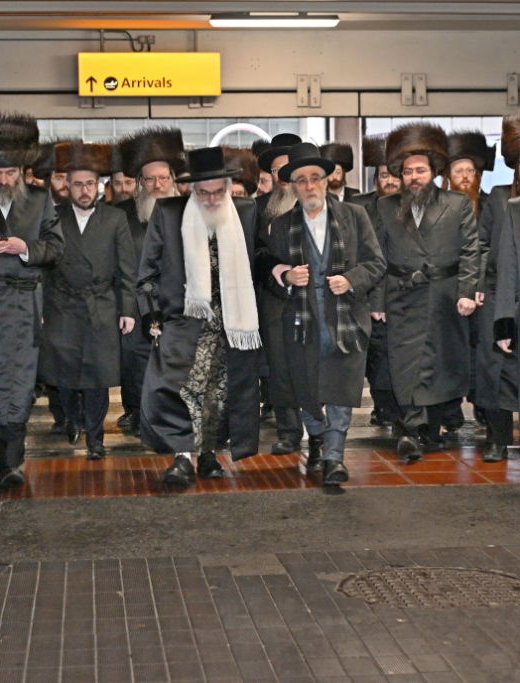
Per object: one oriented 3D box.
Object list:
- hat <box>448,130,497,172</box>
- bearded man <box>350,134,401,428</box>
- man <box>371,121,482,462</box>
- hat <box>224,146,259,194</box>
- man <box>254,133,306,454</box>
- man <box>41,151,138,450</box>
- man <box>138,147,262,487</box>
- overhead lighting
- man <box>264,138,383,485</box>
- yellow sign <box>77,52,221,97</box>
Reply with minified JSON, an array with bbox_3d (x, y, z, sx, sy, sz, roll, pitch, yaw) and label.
[{"bbox_3d":[1.364,-1.259,10.100,0.330,0.220,0.350,-1,4,-6],"label":"hat"},{"bbox_3d":[0.853,-0.400,10.279,0.540,1.910,0.480,-1,4,-6],"label":"bearded man"},{"bbox_3d":[0.948,-0.286,8.800,0.610,1.910,0.520,0,6,3],"label":"man"},{"bbox_3d":[-0.181,-1.124,10.100,0.360,0.270,0.360,-1,6,-6],"label":"hat"},{"bbox_3d":[0.134,-0.279,8.750,0.580,1.820,0.500,-1,6,-2],"label":"man"},{"bbox_3d":[-1.032,-0.254,9.234,0.560,1.820,0.520,-1,4,-6],"label":"man"},{"bbox_3d":[-0.321,-0.152,8.199,0.670,1.750,0.550,-1,4,-6],"label":"man"},{"bbox_3d":[0.140,-3.088,14.800,1.280,0.120,0.170,-2,6,-7],"label":"overhead lighting"},{"bbox_3d":[0.342,-0.154,8.150,0.630,1.790,0.540,-1,6,-2],"label":"man"},{"bbox_3d":[-1.156,-2.781,16.000,1.480,0.450,0.140,-2,6,-7],"label":"yellow sign"}]

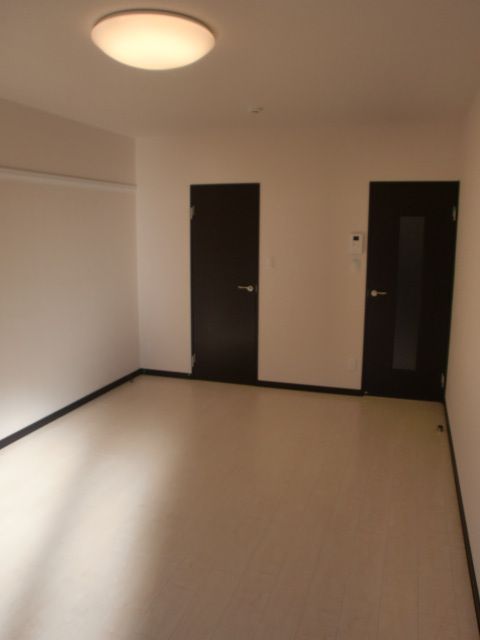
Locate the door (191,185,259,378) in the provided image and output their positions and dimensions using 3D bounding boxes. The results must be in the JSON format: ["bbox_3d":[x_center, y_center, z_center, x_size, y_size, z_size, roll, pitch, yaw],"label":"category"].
[{"bbox_3d":[-0.150,-0.339,5.332,0.733,2.020,0.081,3,11,18],"label":"door"}]

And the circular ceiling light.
[{"bbox_3d":[-0.402,-1.282,2.451,0.575,0.135,0.575,0,10,0],"label":"circular ceiling light"}]

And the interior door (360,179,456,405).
[{"bbox_3d":[1.546,-0.238,4.764,0.743,2.020,0.051,3,11,18],"label":"interior door"}]

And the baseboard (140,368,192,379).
[{"bbox_3d":[-0.807,0.592,5.695,0.638,0.061,0.022,3,11,18],"label":"baseboard"}]

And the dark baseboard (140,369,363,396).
[{"bbox_3d":[0.039,0.642,5.414,2.424,0.061,0.022,3,11,18],"label":"dark baseboard"}]

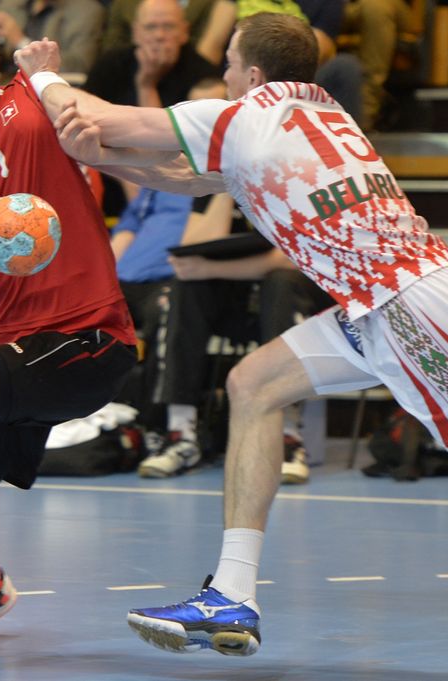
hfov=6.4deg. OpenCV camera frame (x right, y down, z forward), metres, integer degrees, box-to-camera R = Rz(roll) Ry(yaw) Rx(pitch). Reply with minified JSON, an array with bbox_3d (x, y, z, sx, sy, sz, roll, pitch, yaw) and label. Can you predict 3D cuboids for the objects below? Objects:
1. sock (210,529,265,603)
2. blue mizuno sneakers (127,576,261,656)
[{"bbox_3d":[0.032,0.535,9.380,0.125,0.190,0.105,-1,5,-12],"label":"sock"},{"bbox_3d":[-0.072,0.651,9.350,0.305,0.130,0.110,11,-3,-13],"label":"blue mizuno sneakers"}]

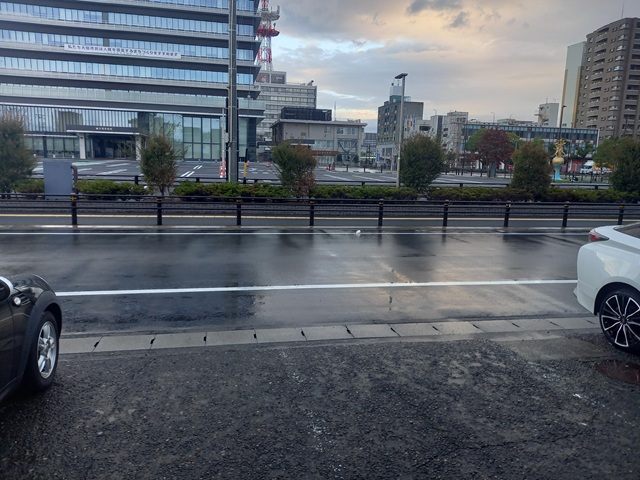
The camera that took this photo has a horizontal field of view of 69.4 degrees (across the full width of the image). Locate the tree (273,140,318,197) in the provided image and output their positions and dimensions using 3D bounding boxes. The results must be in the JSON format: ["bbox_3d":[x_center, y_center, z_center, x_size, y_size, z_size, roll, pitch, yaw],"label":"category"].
[{"bbox_3d":[-0.892,-2.342,15.803,1.420,2.100,1.380,0,10,-12],"label":"tree"}]

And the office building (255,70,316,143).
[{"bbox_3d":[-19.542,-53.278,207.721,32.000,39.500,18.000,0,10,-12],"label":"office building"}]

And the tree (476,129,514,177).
[{"bbox_3d":[20.068,-9.954,52.994,4.000,5.490,3.800,0,10,-12],"label":"tree"}]

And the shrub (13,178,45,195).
[{"bbox_3d":[-8.839,-1.590,14.191,1.150,0.620,0.950,0,10,-12],"label":"shrub"}]

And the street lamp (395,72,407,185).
[{"bbox_3d":[2.920,-3.700,17.028,0.250,4.630,0.700,0,10,-12],"label":"street lamp"}]

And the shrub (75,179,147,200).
[{"bbox_3d":[-6.631,-1.596,14.674,2.100,0.640,1.000,0,10,-12],"label":"shrub"}]

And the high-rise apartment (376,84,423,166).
[{"bbox_3d":[27.500,-36.801,155.472,7.600,27.000,17.400,0,10,-12],"label":"high-rise apartment"}]

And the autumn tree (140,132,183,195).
[{"bbox_3d":[-5.092,-2.350,14.881,1.250,2.140,1.200,0,10,-12],"label":"autumn tree"}]

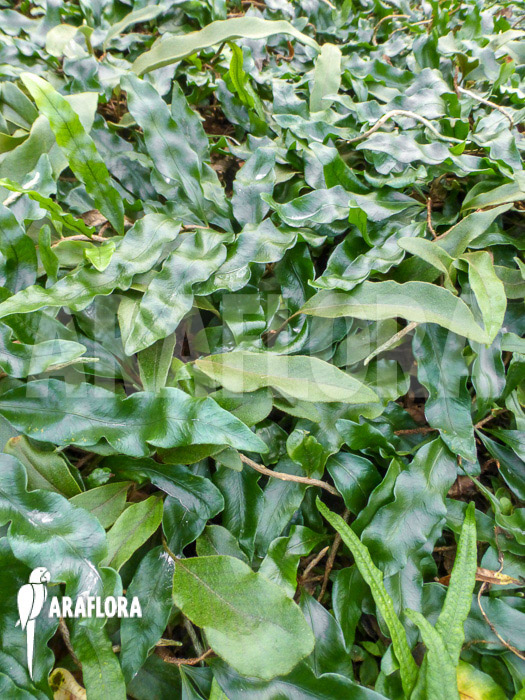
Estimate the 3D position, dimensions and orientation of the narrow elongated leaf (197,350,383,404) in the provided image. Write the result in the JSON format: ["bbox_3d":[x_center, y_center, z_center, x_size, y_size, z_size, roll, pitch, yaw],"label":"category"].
[{"bbox_3d":[0.020,0.023,0.418,0.158,0.022,0.042,9,68,5],"label":"narrow elongated leaf"}]

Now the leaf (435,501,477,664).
[{"bbox_3d":[0.128,0.152,0.315,0.016,0.012,0.105,8,82,21],"label":"leaf"}]

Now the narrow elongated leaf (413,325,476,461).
[{"bbox_3d":[0.163,0.035,0.433,0.043,0.028,0.130,-13,73,9],"label":"narrow elongated leaf"}]

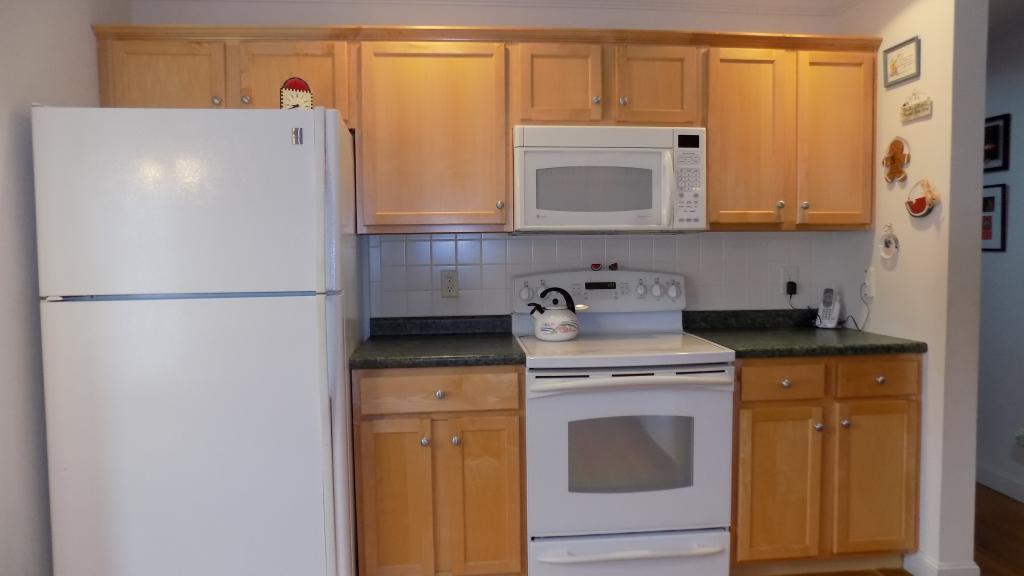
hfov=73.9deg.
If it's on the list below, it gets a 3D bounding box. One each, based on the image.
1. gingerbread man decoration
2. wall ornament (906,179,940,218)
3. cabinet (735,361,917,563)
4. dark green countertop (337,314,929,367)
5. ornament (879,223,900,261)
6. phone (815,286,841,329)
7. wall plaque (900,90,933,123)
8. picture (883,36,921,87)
[{"bbox_3d":[1.538,-0.507,2.710,0.025,0.172,0.150,-1,2,-5],"label":"gingerbread man decoration"},{"bbox_3d":[1.546,-0.341,2.576,0.030,0.145,0.165,-1,3,-6],"label":"wall ornament"},{"bbox_3d":[1.159,0.630,2.846,0.718,0.775,0.630,-1,2,-5],"label":"cabinet"},{"bbox_3d":[0.476,0.188,2.763,2.127,0.135,0.640,-1,2,-5],"label":"dark green countertop"},{"bbox_3d":[1.541,-0.188,2.777,0.020,0.135,0.107,-1,2,-5],"label":"ornament"},{"bbox_3d":[1.452,0.090,3.123,0.085,0.180,0.095,2,4,34],"label":"phone"},{"bbox_3d":[1.549,-0.702,2.614,0.016,0.102,0.165,-1,3,-6],"label":"wall plaque"},{"bbox_3d":[1.537,-0.878,2.677,0.020,0.158,0.204,-1,2,-5],"label":"picture"}]

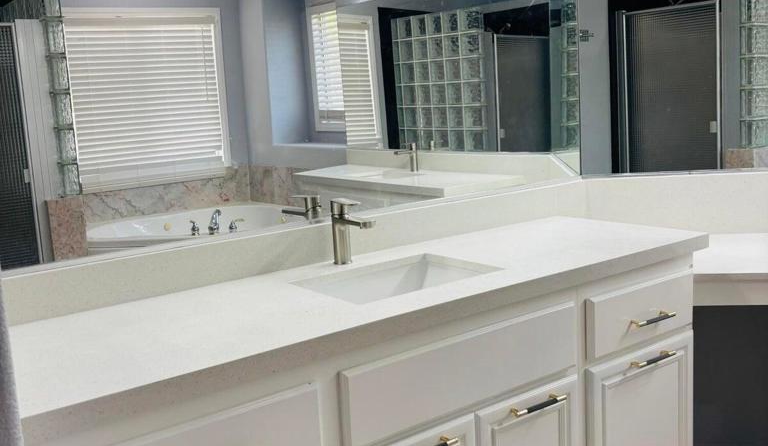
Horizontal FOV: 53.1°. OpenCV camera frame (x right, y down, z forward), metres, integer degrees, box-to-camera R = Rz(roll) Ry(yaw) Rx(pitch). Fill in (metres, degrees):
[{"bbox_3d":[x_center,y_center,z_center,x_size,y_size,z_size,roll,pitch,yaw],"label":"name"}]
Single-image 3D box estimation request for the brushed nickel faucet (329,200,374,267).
[{"bbox_3d":[-0.079,0.026,1.960,0.050,0.167,0.155,-10,11,-36],"label":"brushed nickel faucet"}]

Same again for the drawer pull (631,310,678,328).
[{"bbox_3d":[0.701,0.248,2.001,0.156,0.012,0.038,-10,11,-36],"label":"drawer pull"}]

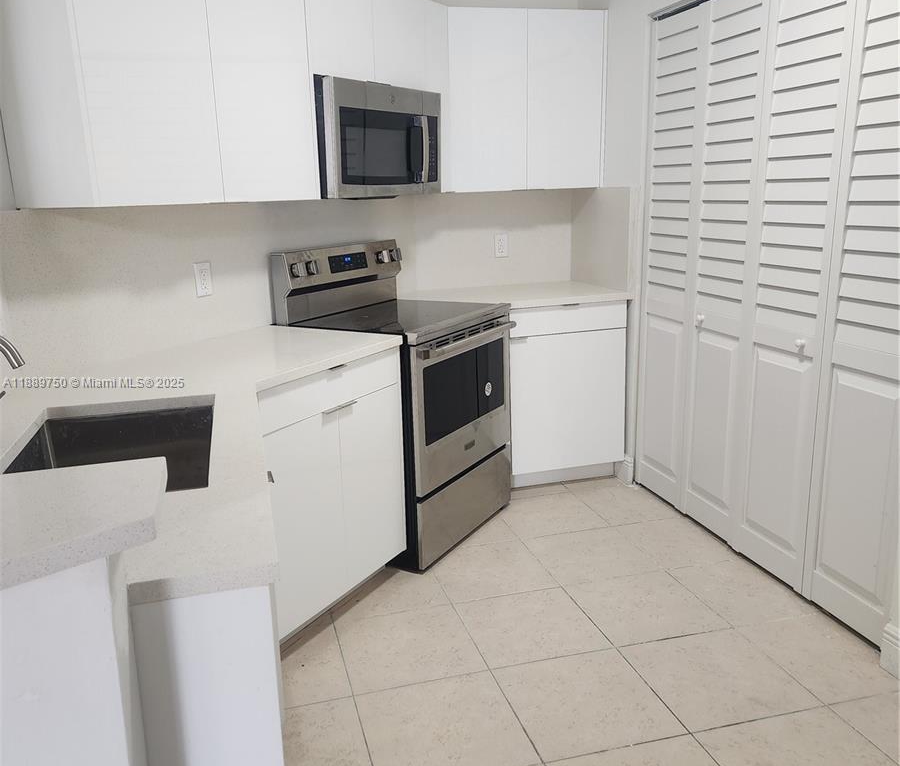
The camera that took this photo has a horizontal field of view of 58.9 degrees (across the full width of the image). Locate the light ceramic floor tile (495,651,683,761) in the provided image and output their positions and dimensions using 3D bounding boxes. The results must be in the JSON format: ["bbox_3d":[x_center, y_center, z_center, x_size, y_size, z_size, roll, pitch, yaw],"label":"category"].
[{"bbox_3d":[0.374,0.884,2.216,0.406,0.010,0.406,-4,14,-15],"label":"light ceramic floor tile"}]

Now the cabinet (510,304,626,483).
[{"bbox_3d":[0.486,0.012,4.051,0.600,0.870,0.610,-5,14,-15],"label":"cabinet"}]

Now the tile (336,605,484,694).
[{"bbox_3d":[-0.131,0.823,2.489,0.406,0.010,0.406,-4,14,-15],"label":"tile"}]

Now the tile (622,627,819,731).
[{"bbox_3d":[0.771,0.854,2.322,0.406,0.010,0.406,-4,14,-15],"label":"tile"}]

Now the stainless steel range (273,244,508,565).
[{"bbox_3d":[-0.190,0.037,3.315,0.692,1.190,0.760,7,15,30],"label":"stainless steel range"}]

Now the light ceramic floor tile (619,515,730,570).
[{"bbox_3d":[0.944,0.647,3.244,0.395,0.010,0.413,-5,14,-15],"label":"light ceramic floor tile"}]

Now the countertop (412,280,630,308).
[{"bbox_3d":[0.307,-0.422,3.890,1.002,0.035,0.650,-5,14,-15],"label":"countertop"}]

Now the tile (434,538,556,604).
[{"bbox_3d":[0.154,0.714,3.034,0.413,0.010,0.413,-5,14,-15],"label":"tile"}]

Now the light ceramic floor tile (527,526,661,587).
[{"bbox_3d":[0.541,0.670,3.091,0.406,0.010,0.406,-4,14,-15],"label":"light ceramic floor tile"}]

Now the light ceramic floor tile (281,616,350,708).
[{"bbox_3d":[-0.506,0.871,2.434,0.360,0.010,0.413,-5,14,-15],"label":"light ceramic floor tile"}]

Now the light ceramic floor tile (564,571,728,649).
[{"bbox_3d":[0.656,0.762,2.706,0.406,0.010,0.406,-4,14,-15],"label":"light ceramic floor tile"}]

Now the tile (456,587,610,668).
[{"bbox_3d":[0.267,0.805,2.640,0.413,0.010,0.413,-5,14,-15],"label":"tile"}]

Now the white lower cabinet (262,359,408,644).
[{"bbox_3d":[-0.617,0.341,2.773,0.595,0.870,0.745,7,15,30],"label":"white lower cabinet"}]

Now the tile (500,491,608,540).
[{"bbox_3d":[0.426,0.578,3.476,0.406,0.010,0.406,-4,14,-15],"label":"tile"}]

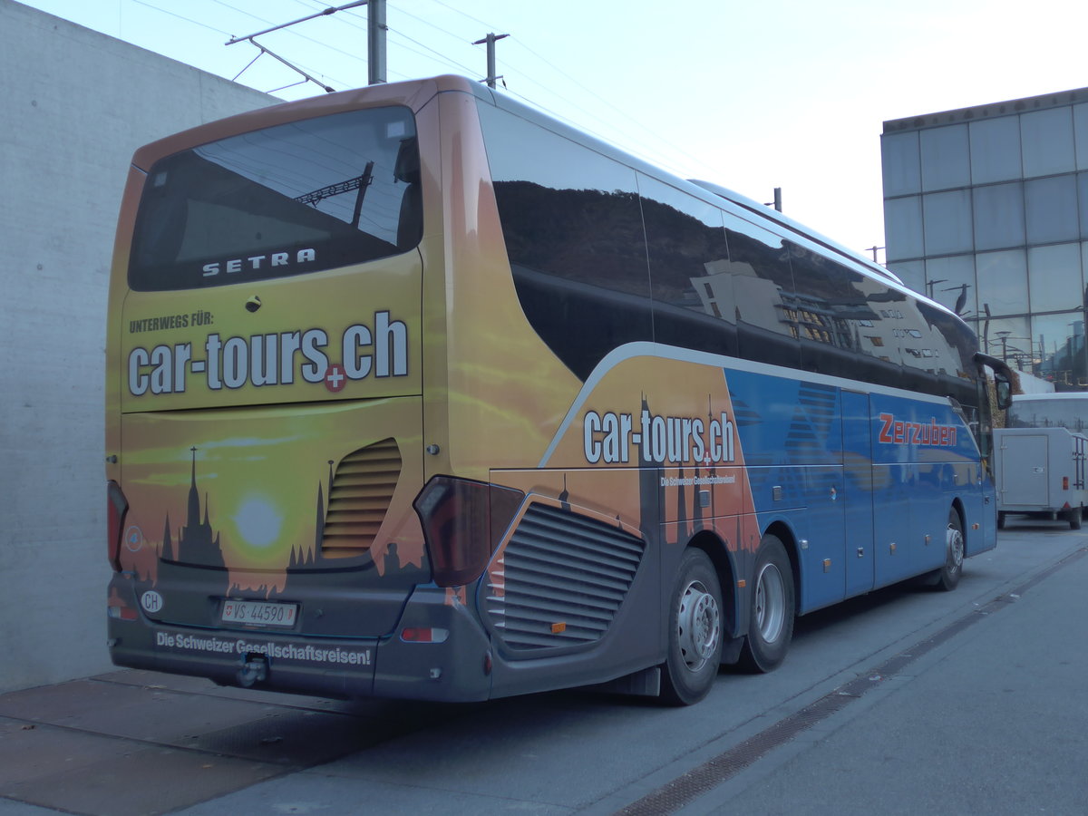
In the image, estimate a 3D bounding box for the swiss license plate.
[{"bbox_3d":[-1.458,1.057,6.284,0.505,0.115,0.020,-3,-4,30],"label":"swiss license plate"}]

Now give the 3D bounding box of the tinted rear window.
[{"bbox_3d":[-1.478,-1.084,6.412,2.060,0.850,0.140,-3,-9,30],"label":"tinted rear window"}]

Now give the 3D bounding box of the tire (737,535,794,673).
[{"bbox_3d":[1.585,1.463,9.251,0.300,1.030,1.030,-3,-4,30],"label":"tire"}]

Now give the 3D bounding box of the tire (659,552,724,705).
[{"bbox_3d":[0.892,1.416,8.088,0.300,1.030,1.030,-3,-4,30],"label":"tire"}]

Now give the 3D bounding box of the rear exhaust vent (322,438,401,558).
[{"bbox_3d":[-0.881,0.441,5.931,0.500,0.580,0.060,-3,-3,24],"label":"rear exhaust vent"}]

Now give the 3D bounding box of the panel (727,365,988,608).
[{"bbox_3d":[3.705,0.823,12.639,0.100,1.880,9.650,-3,-4,30],"label":"panel"}]

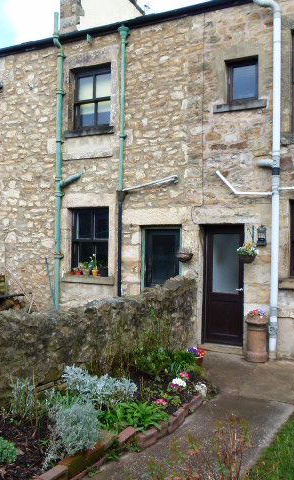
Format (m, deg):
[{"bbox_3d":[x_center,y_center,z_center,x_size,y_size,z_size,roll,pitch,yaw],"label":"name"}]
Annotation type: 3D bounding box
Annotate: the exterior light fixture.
[{"bbox_3d":[1.884,-0.069,7.585,0.150,0.345,0.180,1,0,25],"label":"exterior light fixture"}]

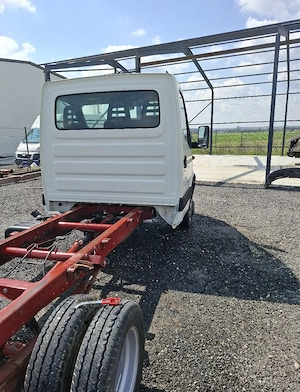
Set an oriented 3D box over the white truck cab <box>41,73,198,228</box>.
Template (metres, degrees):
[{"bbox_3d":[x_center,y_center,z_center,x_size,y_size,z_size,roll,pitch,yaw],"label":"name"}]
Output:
[{"bbox_3d":[-0.290,-0.749,4.410,2.000,2.000,2.150,2,15,14],"label":"white truck cab"}]

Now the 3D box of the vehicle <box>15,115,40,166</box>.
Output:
[{"bbox_3d":[-4.303,-2.875,13.625,1.950,2.500,5.600,4,15,20],"label":"vehicle"}]

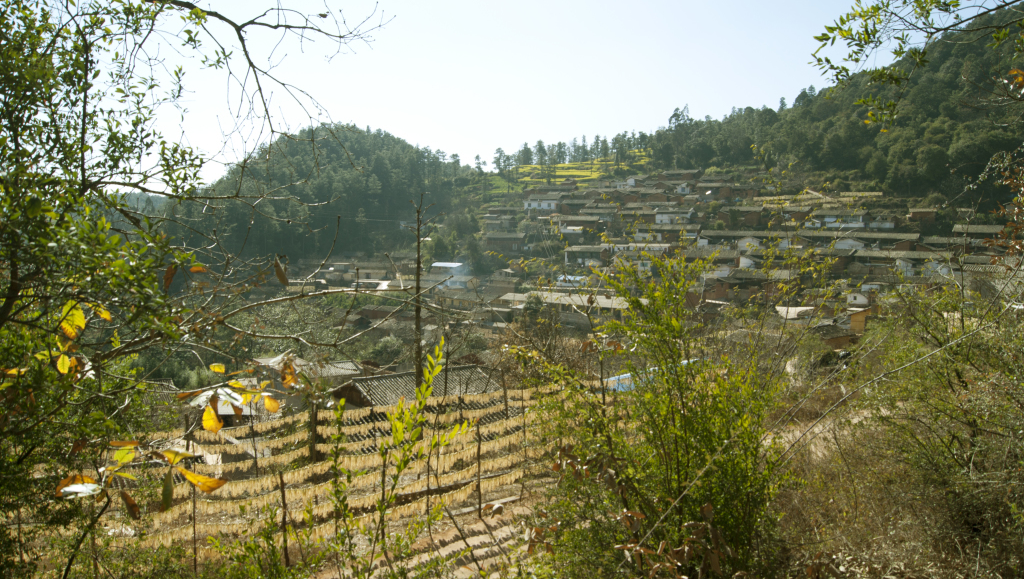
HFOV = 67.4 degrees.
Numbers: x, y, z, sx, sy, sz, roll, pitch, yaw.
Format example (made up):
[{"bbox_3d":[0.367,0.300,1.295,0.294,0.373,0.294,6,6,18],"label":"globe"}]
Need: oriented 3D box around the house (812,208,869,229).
[{"bbox_3d":[91.317,-19.568,213.000,13.500,5.400,6.800,2,4,35],"label":"house"}]

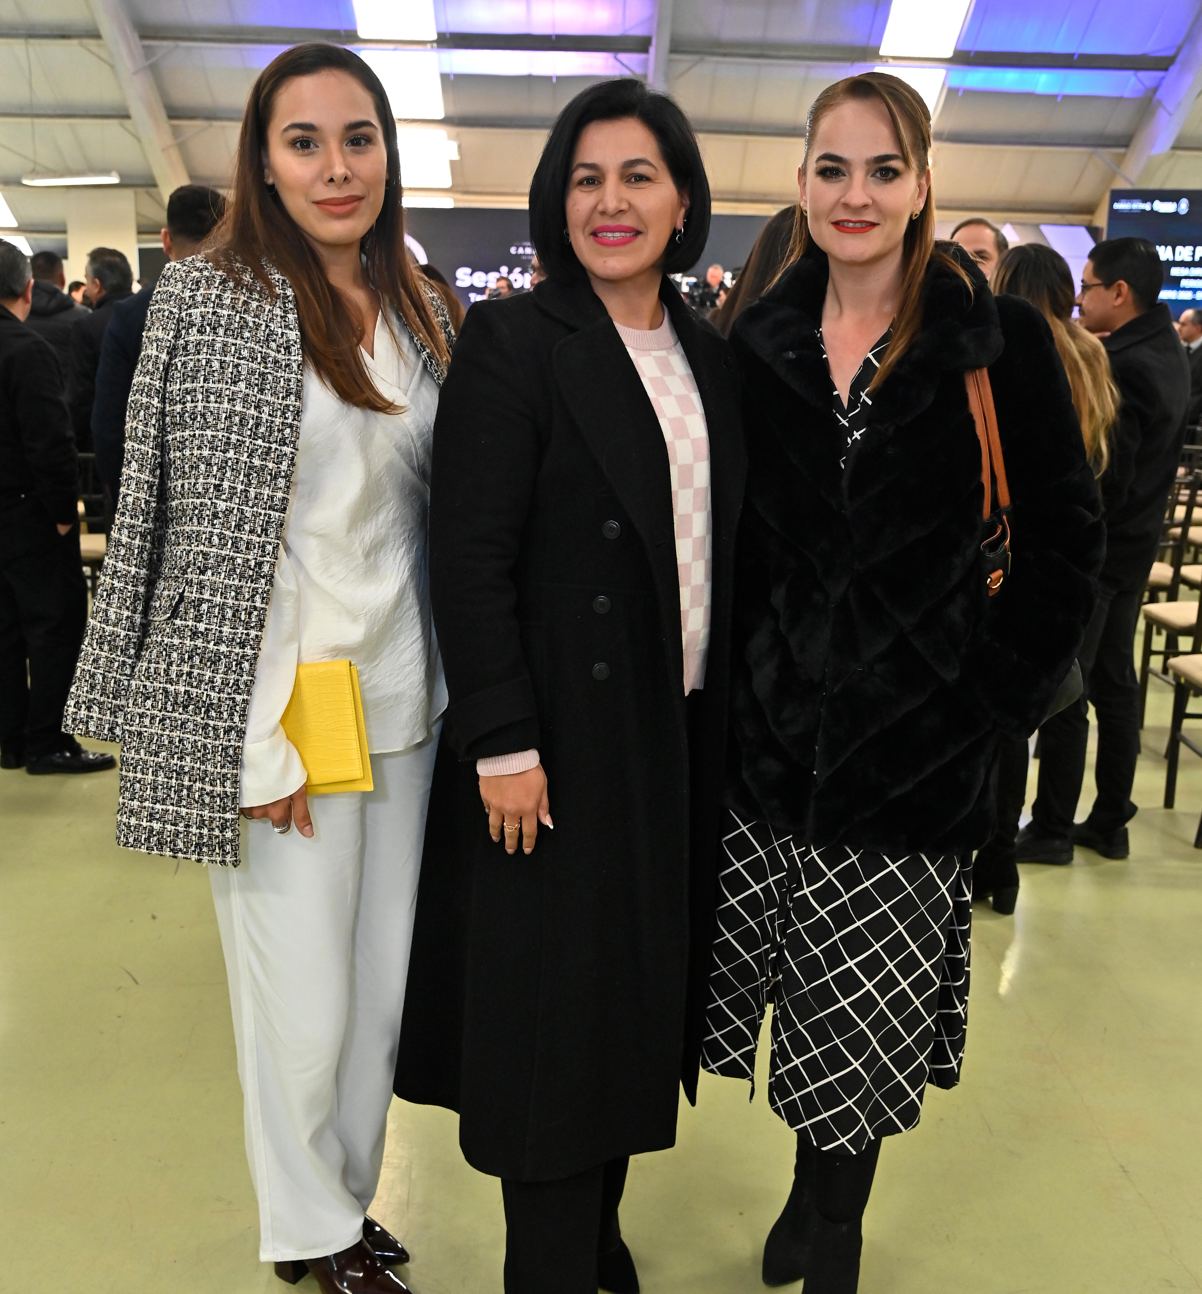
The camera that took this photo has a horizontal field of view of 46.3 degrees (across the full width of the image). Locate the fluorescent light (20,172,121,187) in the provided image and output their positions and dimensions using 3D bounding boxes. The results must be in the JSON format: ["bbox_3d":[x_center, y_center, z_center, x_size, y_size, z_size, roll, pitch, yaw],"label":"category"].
[{"bbox_3d":[-6.384,-5.623,16.900,1.230,0.110,0.250,3,11,8],"label":"fluorescent light"}]

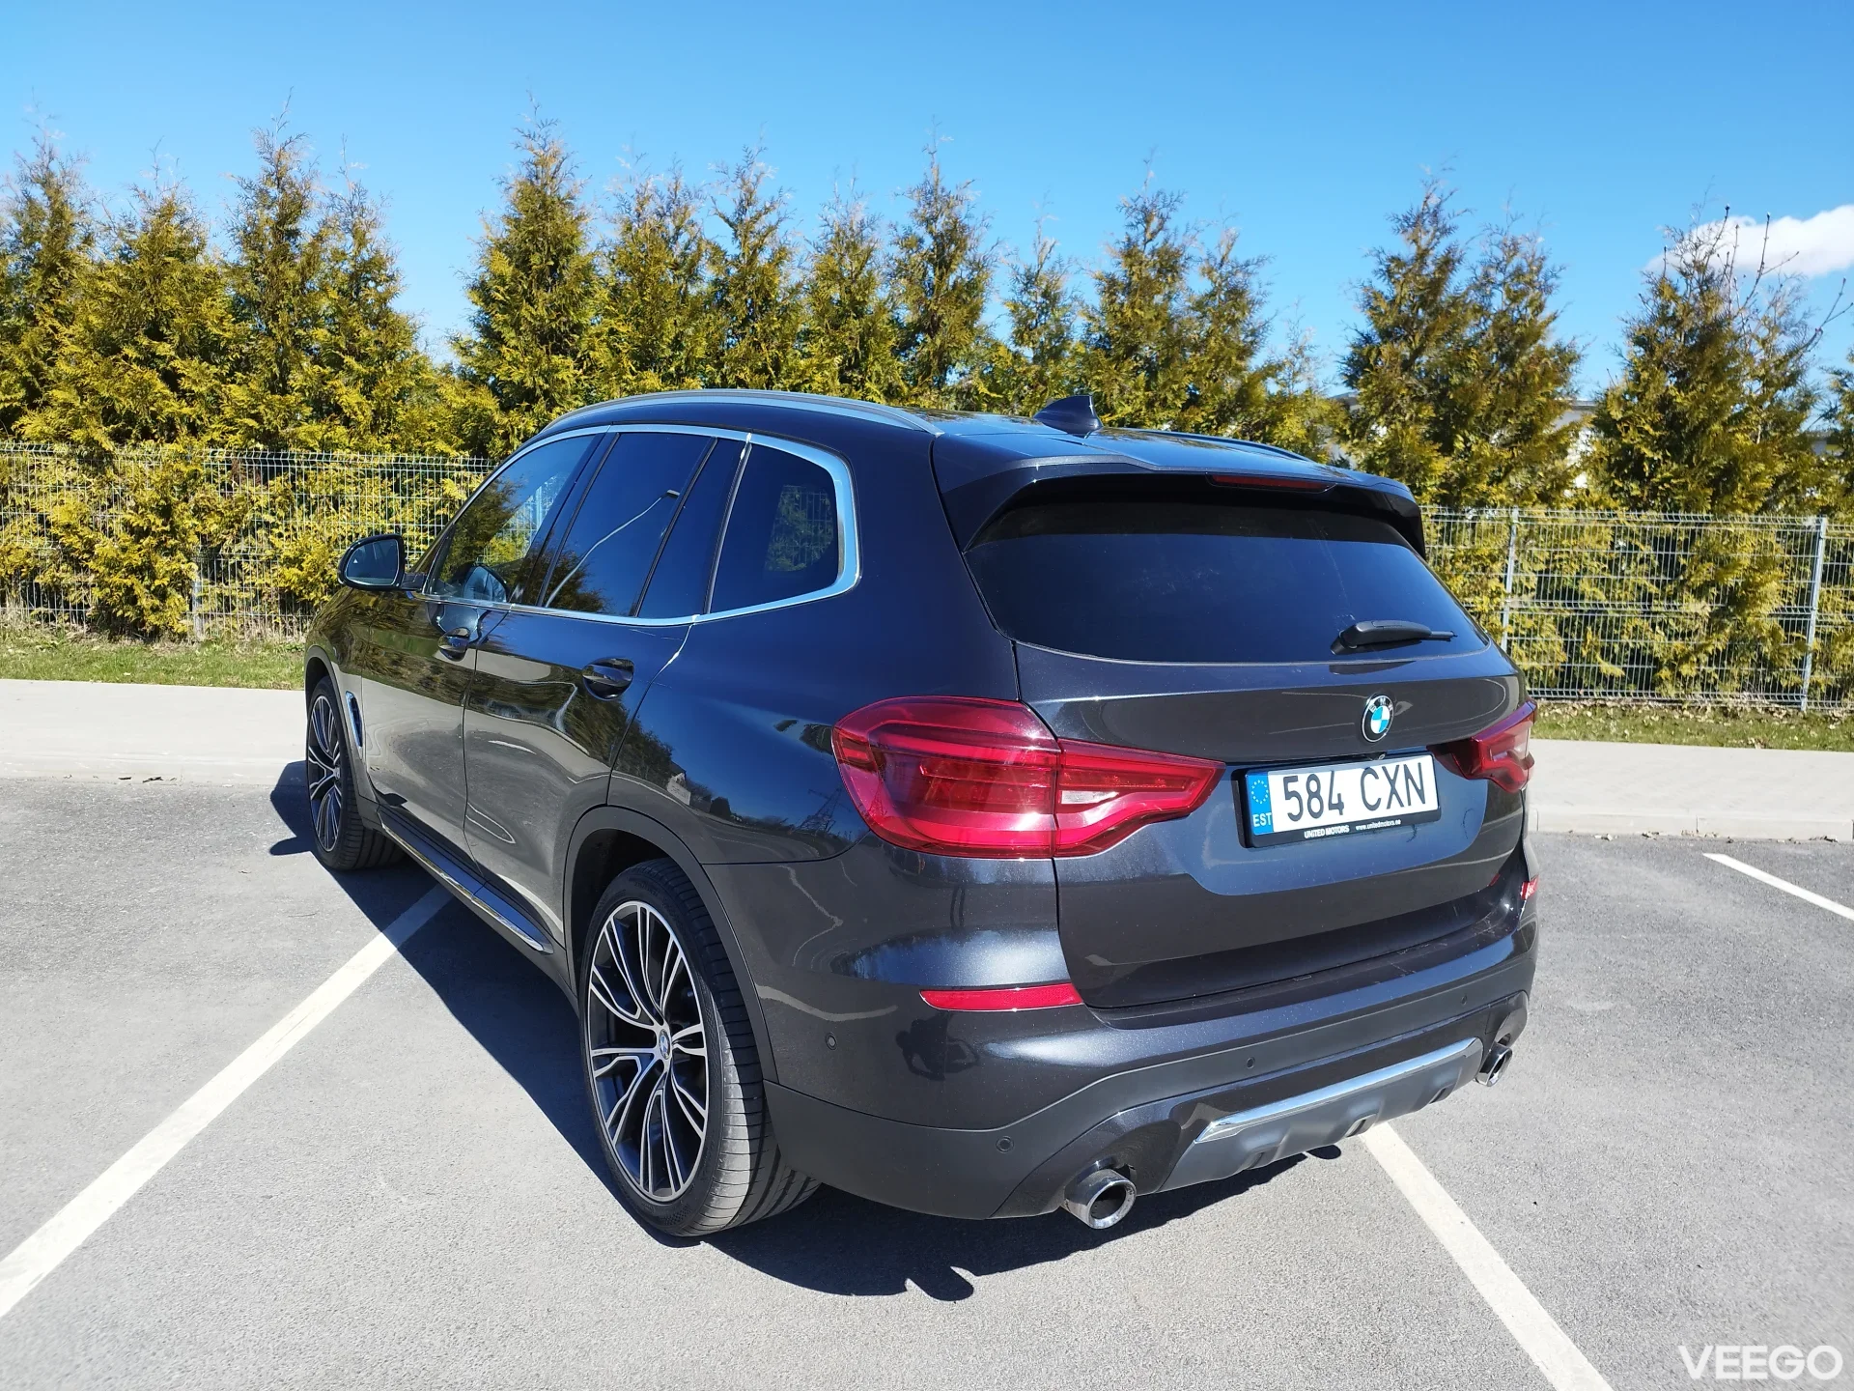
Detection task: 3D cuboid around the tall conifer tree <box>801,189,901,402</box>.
[{"bbox_3d":[-0.645,-2.216,10.569,1.000,3.793,1.000,2,7,-5],"label":"tall conifer tree"}]

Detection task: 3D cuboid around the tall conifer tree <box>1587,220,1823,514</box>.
[{"bbox_3d":[6.668,-2.039,11.170,1.950,4.059,1.450,2,7,-5],"label":"tall conifer tree"}]

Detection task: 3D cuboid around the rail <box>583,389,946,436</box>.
[{"bbox_3d":[-0.566,-0.643,2.994,0.070,0.120,1.980,-2,9,-36],"label":"rail"}]

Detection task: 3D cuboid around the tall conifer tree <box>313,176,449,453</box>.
[{"bbox_3d":[-4.424,-2.284,10.080,1.300,3.500,1.300,2,7,0],"label":"tall conifer tree"}]

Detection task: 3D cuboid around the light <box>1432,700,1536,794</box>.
[{"bbox_3d":[1.139,0.112,2.690,0.620,0.210,0.230,-4,10,-43],"label":"light"}]

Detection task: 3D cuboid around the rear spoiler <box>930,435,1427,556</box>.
[{"bbox_3d":[0.504,-0.377,2.506,1.270,0.235,0.450,-2,9,-36],"label":"rear spoiler"}]

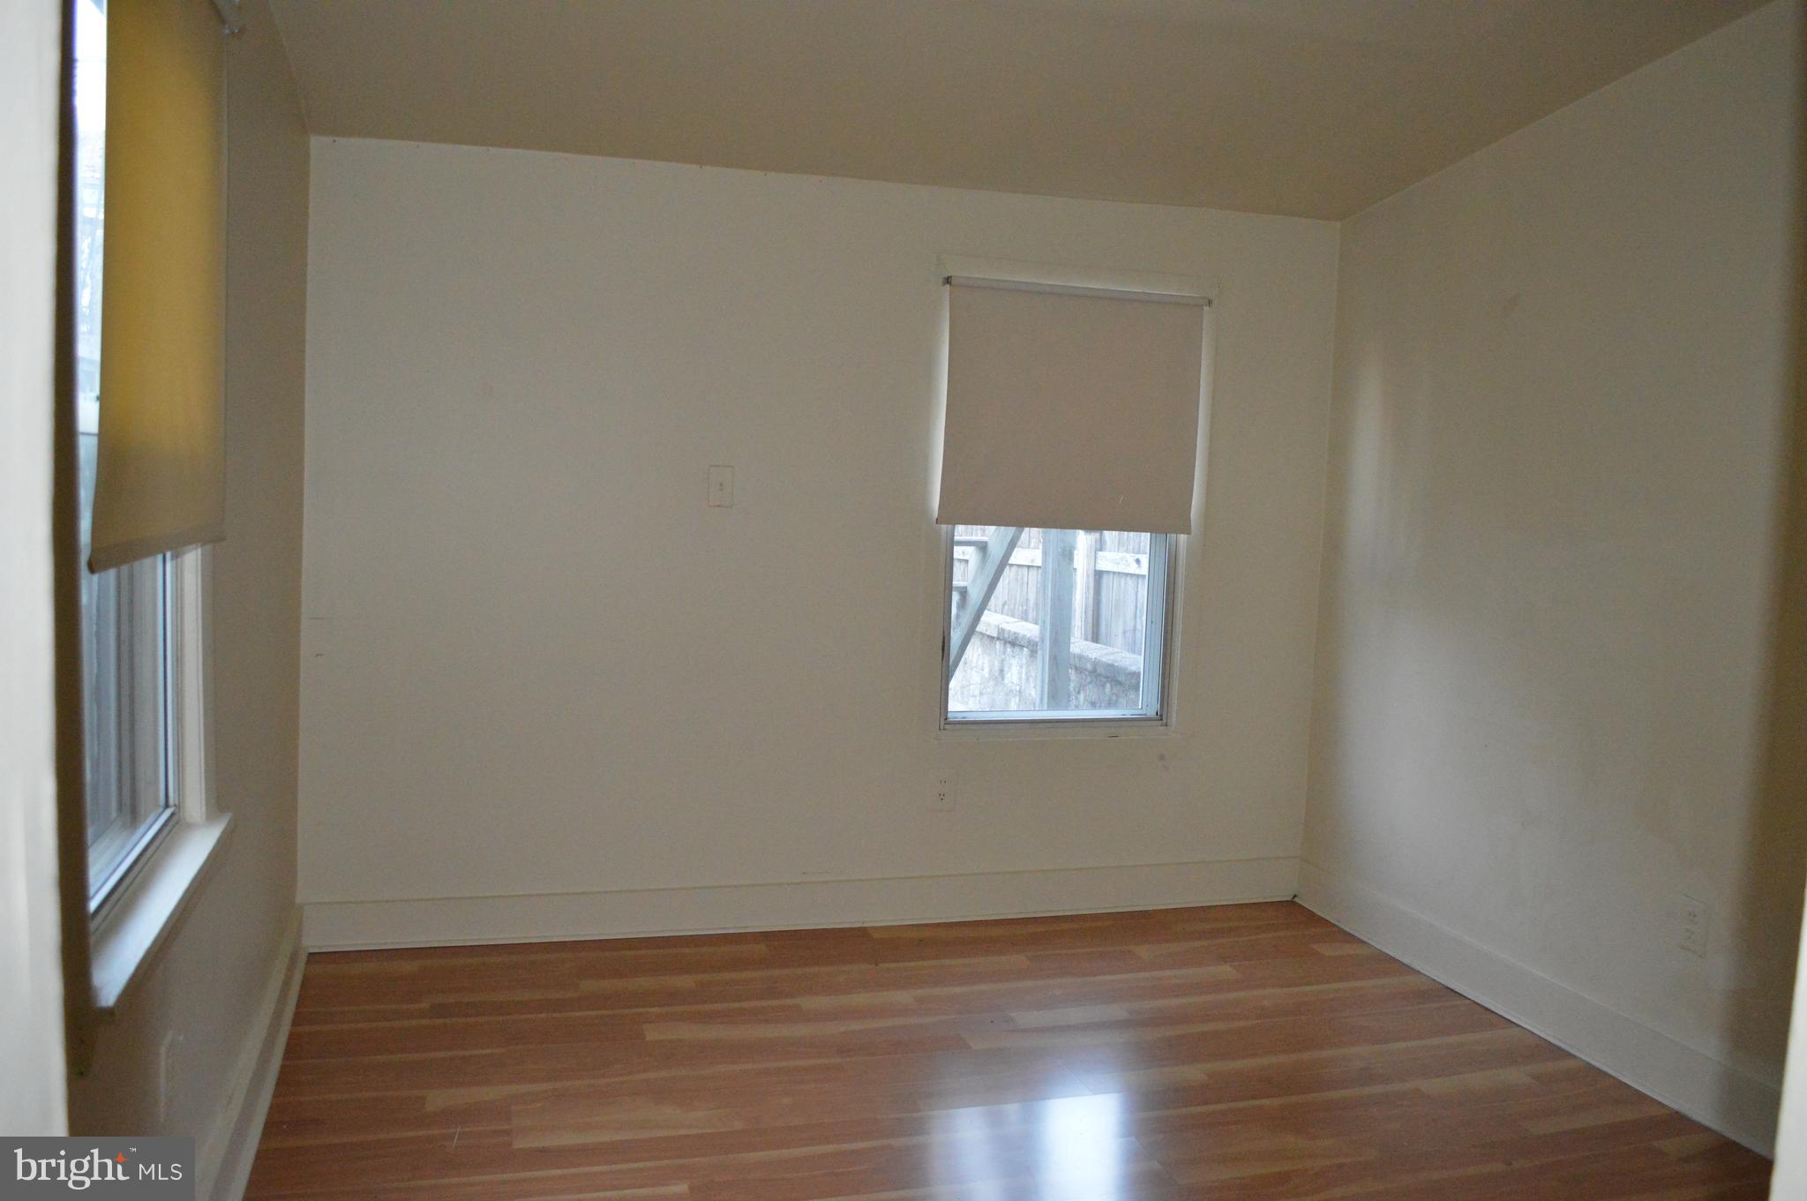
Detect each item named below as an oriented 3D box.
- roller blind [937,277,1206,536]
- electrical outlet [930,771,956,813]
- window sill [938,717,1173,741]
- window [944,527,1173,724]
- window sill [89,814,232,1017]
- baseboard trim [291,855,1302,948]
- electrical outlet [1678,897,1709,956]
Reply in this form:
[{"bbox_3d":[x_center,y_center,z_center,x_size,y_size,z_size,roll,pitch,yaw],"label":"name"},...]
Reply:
[{"bbox_3d":[0.506,-0.566,4.024,0.830,0.720,0.050,1,5,-17],"label":"roller blind"},{"bbox_3d":[0.119,0.572,4.063,0.076,0.120,0.012,1,5,-17],"label":"electrical outlet"},{"bbox_3d":[0.478,0.399,4.159,0.780,0.052,0.060,1,5,-17],"label":"window sill"},{"bbox_3d":[0.492,-0.246,4.127,0.760,1.260,0.080,1,5,-17],"label":"window"},{"bbox_3d":[-1.043,0.416,1.875,0.090,0.025,0.850,1,6,-18],"label":"window sill"},{"bbox_3d":[-0.142,0.894,4.011,3.020,0.140,0.024,1,5,-17],"label":"baseboard trim"},{"bbox_3d":[1.747,0.724,3.003,0.012,0.117,0.072,1,5,-17],"label":"electrical outlet"}]

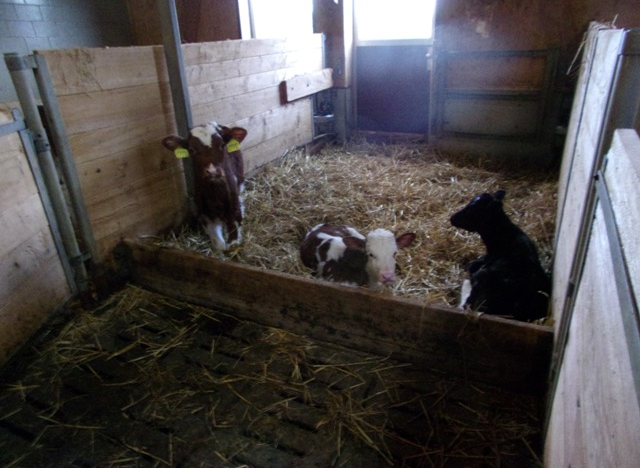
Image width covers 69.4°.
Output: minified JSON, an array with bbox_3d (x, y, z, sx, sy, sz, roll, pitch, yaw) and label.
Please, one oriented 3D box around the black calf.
[{"bbox_3d":[0.835,0.040,2.167,0.450,0.510,0.680,2,23,13],"label":"black calf"}]

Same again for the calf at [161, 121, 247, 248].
[{"bbox_3d":[-0.602,-0.354,2.935,0.400,0.785,0.950,-5,23,-5],"label":"calf"}]

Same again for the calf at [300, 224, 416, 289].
[{"bbox_3d":[0.188,0.035,2.498,0.420,0.350,0.700,-23,30,-39],"label":"calf"}]

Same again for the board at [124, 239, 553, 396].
[{"bbox_3d":[-0.156,0.363,2.463,2.506,0.337,0.045,9,26,27],"label":"board"}]

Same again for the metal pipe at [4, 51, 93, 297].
[{"bbox_3d":[-1.515,-0.272,2.612,0.080,1.376,0.080,9,26,27],"label":"metal pipe"}]

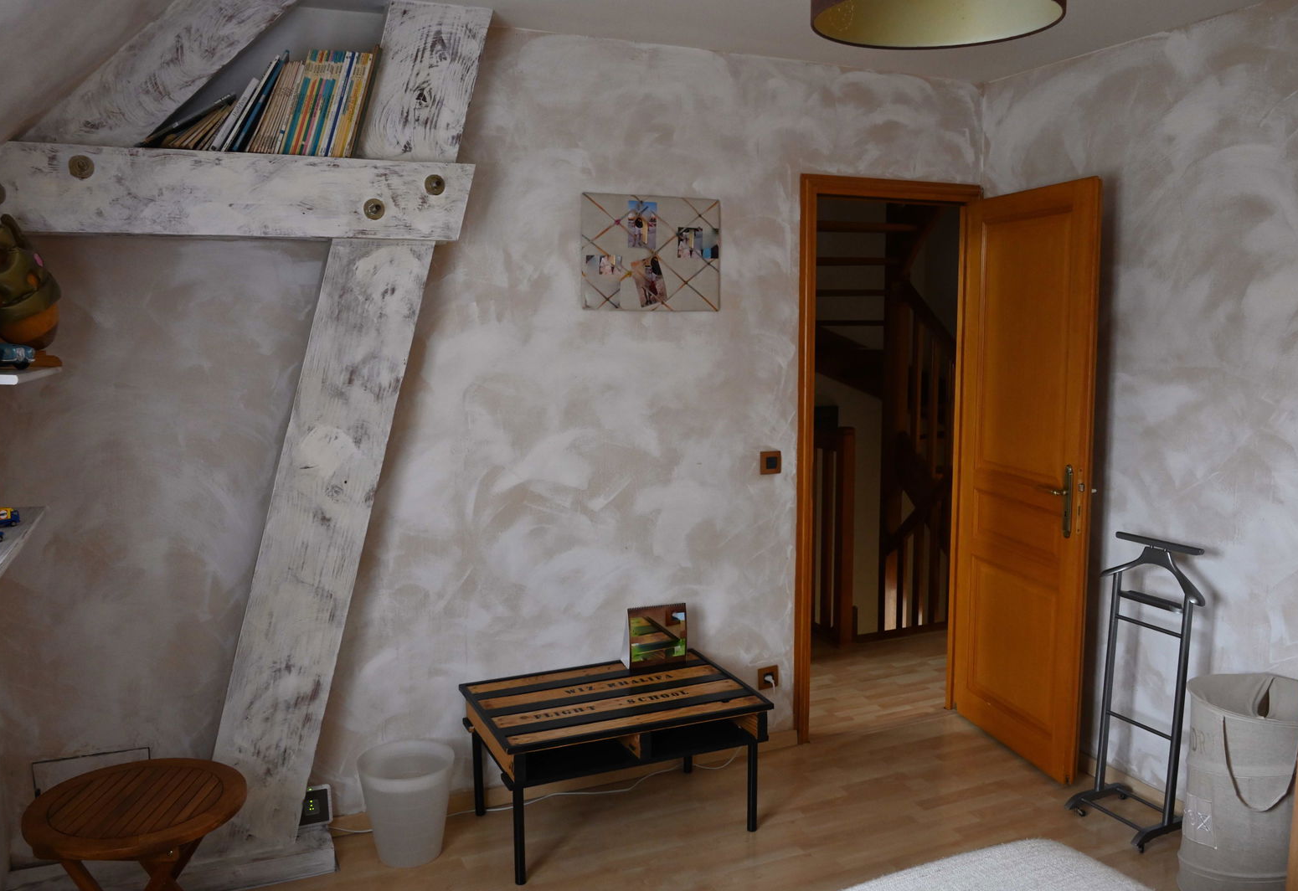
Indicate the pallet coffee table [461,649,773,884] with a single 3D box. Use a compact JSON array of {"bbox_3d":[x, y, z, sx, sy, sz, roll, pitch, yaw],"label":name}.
[{"bbox_3d":[-0.114,0.995,3.310,0.847,0.425,0.575,-3,7,-24],"label":"pallet coffee table"}]

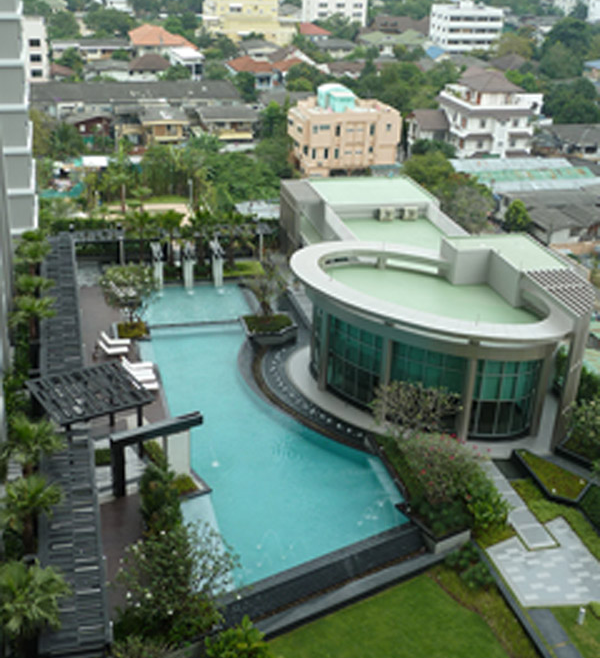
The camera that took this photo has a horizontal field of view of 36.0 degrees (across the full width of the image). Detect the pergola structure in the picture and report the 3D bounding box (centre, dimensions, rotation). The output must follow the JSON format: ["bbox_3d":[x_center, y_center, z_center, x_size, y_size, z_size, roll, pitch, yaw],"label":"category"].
[{"bbox_3d":[-10.608,4.212,47.026,4.750,3.000,4.700,-15,30,-32],"label":"pergola structure"}]

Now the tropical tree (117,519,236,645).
[{"bbox_3d":[-4.548,9.587,34.644,4.500,4.100,4.100,2,25,0],"label":"tropical tree"}]

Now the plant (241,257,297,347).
[{"bbox_3d":[-1.911,-1.651,56.869,3.400,4.400,3.200,-4,25,-14],"label":"plant"}]

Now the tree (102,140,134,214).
[{"bbox_3d":[-19.988,-16.989,102.544,3.500,8.700,3.500,2,25,0],"label":"tree"}]

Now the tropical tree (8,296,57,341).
[{"bbox_3d":[-15.403,-0.206,53.655,2.650,3.500,2.650,2,25,0],"label":"tropical tree"}]

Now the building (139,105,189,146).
[{"bbox_3d":[-18.577,-27.772,128.990,6.200,6.300,7.000,2,25,-2],"label":"building"}]

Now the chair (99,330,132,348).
[{"bbox_3d":[-10.938,0.736,54.661,1.800,0.850,0.650,-4,24,-13],"label":"chair"}]

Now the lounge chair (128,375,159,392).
[{"bbox_3d":[-9.148,3.230,53.697,1.850,0.800,0.680,1,25,-4],"label":"lounge chair"}]

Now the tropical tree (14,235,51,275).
[{"bbox_3d":[-18.002,-4.436,62.540,2.400,3.500,2.400,2,25,0],"label":"tropical tree"}]

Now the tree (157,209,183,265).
[{"bbox_3d":[-9.180,-6.282,65.423,2.000,4.100,2.000,-4,25,-14],"label":"tree"}]

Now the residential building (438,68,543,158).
[{"bbox_3d":[27.379,-31.896,134.160,11.000,12.800,12.000,-4,25,-14],"label":"residential building"}]

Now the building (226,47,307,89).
[{"bbox_3d":[-6.716,-49.551,176.695,14.000,6.900,11.000,0,25,-5],"label":"building"}]

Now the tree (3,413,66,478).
[{"bbox_3d":[-11.786,5.542,40.408,2.600,3.500,2.600,-4,25,-14],"label":"tree"}]

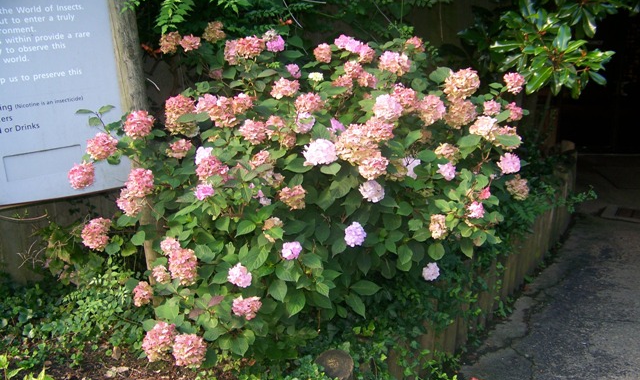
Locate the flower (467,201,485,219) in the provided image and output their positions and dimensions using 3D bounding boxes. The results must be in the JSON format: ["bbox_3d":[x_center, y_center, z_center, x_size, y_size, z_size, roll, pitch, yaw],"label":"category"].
[{"bbox_3d":[0.673,0.084,2.800,0.078,0.078,0.078,3,21,14],"label":"flower"}]

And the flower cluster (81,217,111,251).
[{"bbox_3d":[-0.850,0.165,2.450,0.110,0.125,0.108,0,20,0],"label":"flower cluster"}]

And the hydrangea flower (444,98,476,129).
[{"bbox_3d":[0.591,-0.322,2.720,0.131,0.117,0.124,2,18,12],"label":"hydrangea flower"}]

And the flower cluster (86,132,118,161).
[{"bbox_3d":[-0.907,-0.181,2.700,0.130,0.107,0.106,-6,20,-18],"label":"flower cluster"}]

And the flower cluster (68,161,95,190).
[{"bbox_3d":[-0.903,-0.059,2.450,0.096,0.103,0.093,0,20,0],"label":"flower cluster"}]

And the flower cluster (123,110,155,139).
[{"bbox_3d":[-0.696,-0.251,2.480,0.119,0.100,0.109,-7,19,-15],"label":"flower cluster"}]

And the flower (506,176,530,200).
[{"bbox_3d":[0.920,-0.012,3.000,0.108,0.112,0.110,3,19,17],"label":"flower"}]

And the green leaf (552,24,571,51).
[{"bbox_3d":[1.418,-0.895,3.800,0.106,0.152,0.050,4,16,20],"label":"green leaf"}]

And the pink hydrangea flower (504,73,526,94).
[{"bbox_3d":[0.906,-0.494,3.000,0.099,0.094,0.087,5,19,16],"label":"pink hydrangea flower"}]

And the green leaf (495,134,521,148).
[{"bbox_3d":[0.757,-0.195,2.600,0.110,0.050,0.075,4,21,16],"label":"green leaf"}]

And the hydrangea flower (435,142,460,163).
[{"bbox_3d":[0.522,-0.154,2.650,0.103,0.079,0.101,0,20,0],"label":"hydrangea flower"}]

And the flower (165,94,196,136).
[{"bbox_3d":[-0.614,-0.328,2.850,0.141,0.178,0.130,-5,15,-12],"label":"flower"}]

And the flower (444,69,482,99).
[{"bbox_3d":[0.606,-0.453,2.750,0.148,0.124,0.141,0,20,0],"label":"flower"}]

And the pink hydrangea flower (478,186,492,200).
[{"bbox_3d":[0.685,0.015,2.680,0.056,0.054,0.055,2,18,14],"label":"pink hydrangea flower"}]

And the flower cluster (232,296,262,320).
[{"bbox_3d":[-0.241,0.394,2.150,0.097,0.074,0.085,-5,18,-7],"label":"flower cluster"}]

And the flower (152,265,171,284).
[{"bbox_3d":[-0.612,0.327,2.500,0.068,0.071,0.062,-5,19,-14],"label":"flower"}]

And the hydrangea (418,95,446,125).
[{"bbox_3d":[0.478,-0.342,2.750,0.119,0.121,0.110,1,15,10],"label":"hydrangea"}]

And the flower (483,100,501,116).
[{"bbox_3d":[0.755,-0.359,2.850,0.077,0.068,0.079,0,20,0],"label":"flower"}]

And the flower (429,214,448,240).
[{"bbox_3d":[0.458,0.145,2.500,0.075,0.093,0.084,1,18,10],"label":"flower"}]

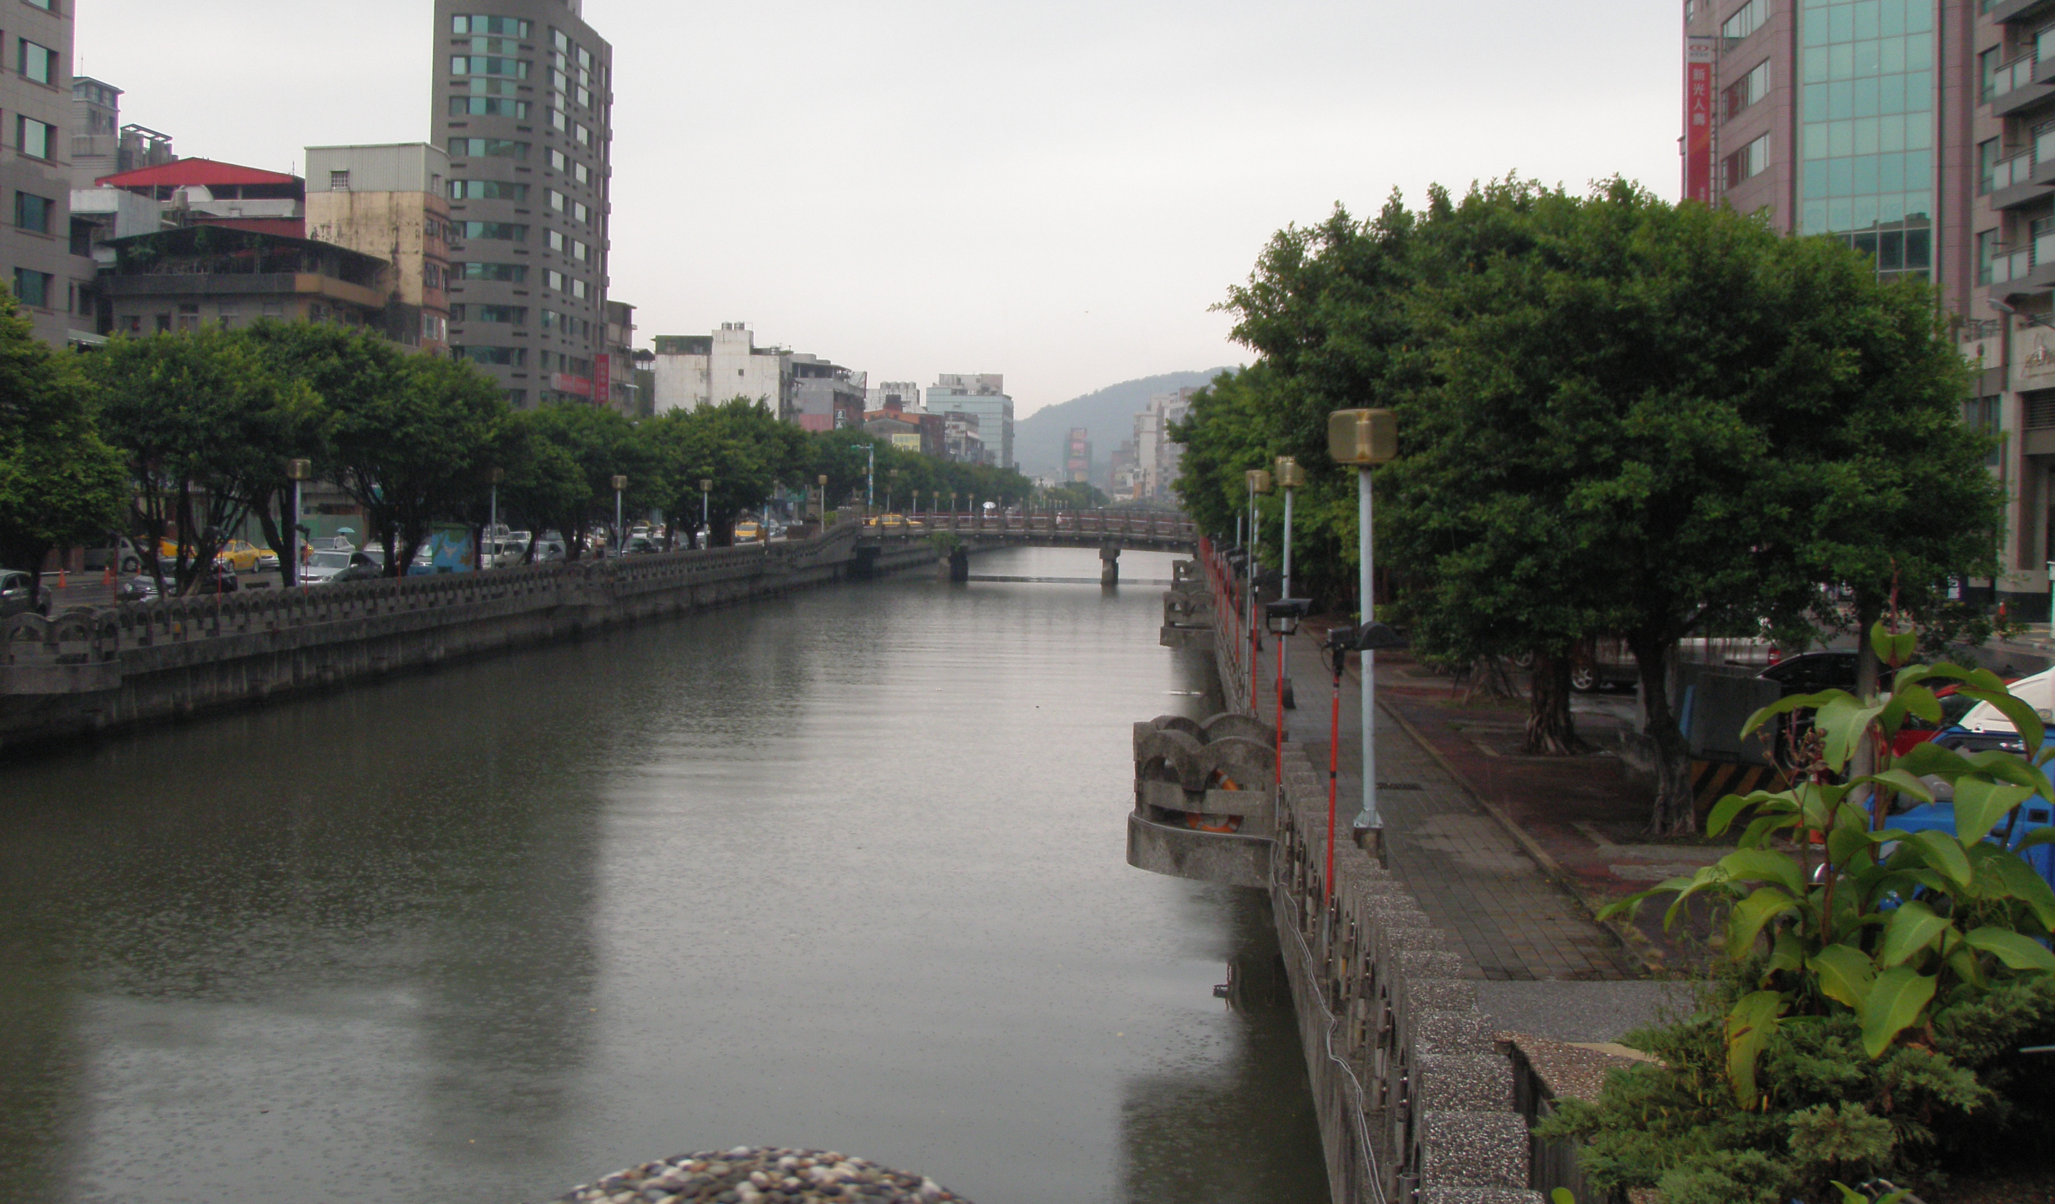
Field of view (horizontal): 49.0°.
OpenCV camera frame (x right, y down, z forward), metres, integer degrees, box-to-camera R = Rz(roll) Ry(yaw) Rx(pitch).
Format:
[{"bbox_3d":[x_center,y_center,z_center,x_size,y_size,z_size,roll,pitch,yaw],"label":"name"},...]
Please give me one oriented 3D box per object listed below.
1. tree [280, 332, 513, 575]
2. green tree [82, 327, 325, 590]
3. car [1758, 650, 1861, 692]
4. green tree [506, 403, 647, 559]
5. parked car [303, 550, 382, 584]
[{"bbox_3d":[-21.096,-4.667,74.952,7.700,8.961,7.500,1,3,4],"label":"tree"},{"bbox_3d":[-21.921,-3.409,59.979,6.300,7.734,6.300,1,3,4],"label":"green tree"},{"bbox_3d":[10.916,1.430,29.012,4.450,1.500,1.750,1,3,4],"label":"car"},{"bbox_3d":[-19.290,-4.892,96.983,6.200,7.533,6.200,1,3,4],"label":"green tree"},{"bbox_3d":[-24.309,-1.085,79.619,1.750,1.450,4.400,1,3,4],"label":"parked car"}]

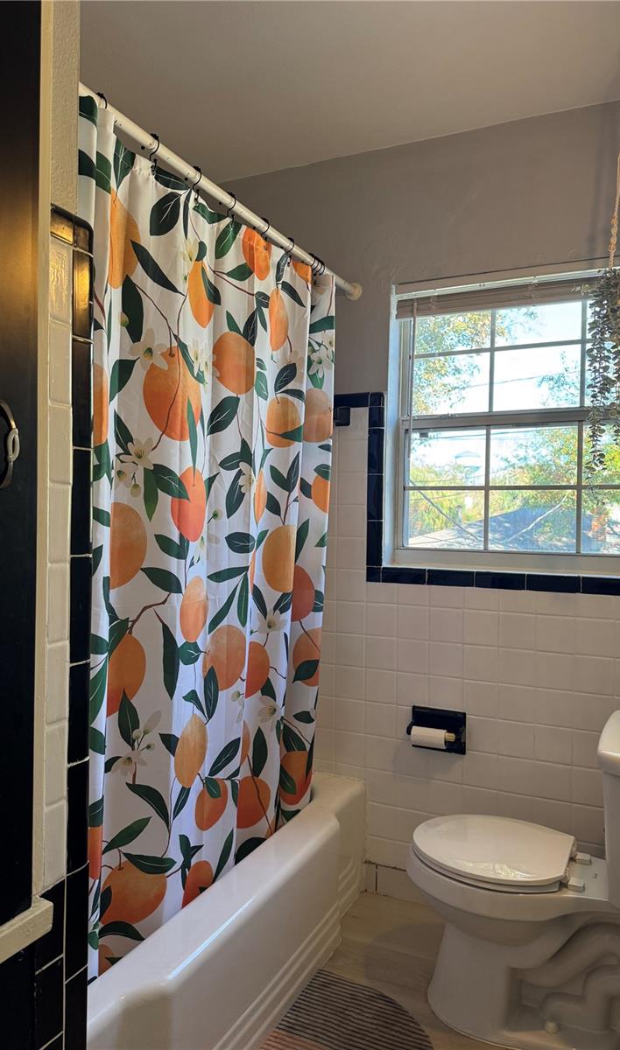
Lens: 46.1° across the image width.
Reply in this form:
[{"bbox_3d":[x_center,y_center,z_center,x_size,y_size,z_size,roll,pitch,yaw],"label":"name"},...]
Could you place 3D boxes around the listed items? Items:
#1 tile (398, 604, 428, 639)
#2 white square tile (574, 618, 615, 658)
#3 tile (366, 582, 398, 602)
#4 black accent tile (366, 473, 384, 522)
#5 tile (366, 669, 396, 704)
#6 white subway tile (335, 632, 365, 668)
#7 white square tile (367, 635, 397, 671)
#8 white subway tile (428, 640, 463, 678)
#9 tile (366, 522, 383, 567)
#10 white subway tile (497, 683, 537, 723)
[{"bbox_3d":[0.334,0.316,2.342,0.108,0.108,0.009,1,1,27],"label":"tile"},{"bbox_3d":[0.820,0.323,2.095,0.108,0.108,0.010,1,0,28],"label":"white square tile"},{"bbox_3d":[0.238,0.225,2.396,0.108,0.070,0.009,1,1,26],"label":"tile"},{"bbox_3d":[0.218,-0.090,2.397,0.057,0.149,0.010,1,1,27],"label":"black accent tile"},{"bbox_3d":[0.236,0.536,2.404,0.108,0.109,0.009,1,1,26],"label":"tile"},{"bbox_3d":[0.139,0.423,2.441,0.108,0.108,0.010,1,1,27],"label":"white subway tile"},{"bbox_3d":[0.236,0.426,2.405,0.108,0.109,0.010,1,2,27],"label":"white square tile"},{"bbox_3d":[0.430,0.426,2.293,0.108,0.108,0.009,1,1,27],"label":"white subway tile"},{"bbox_3d":[0.214,0.064,2.401,0.051,0.152,0.009,1,1,27],"label":"tile"},{"bbox_3d":[0.623,0.539,2.195,0.108,0.108,0.010,1,1,27],"label":"white subway tile"}]

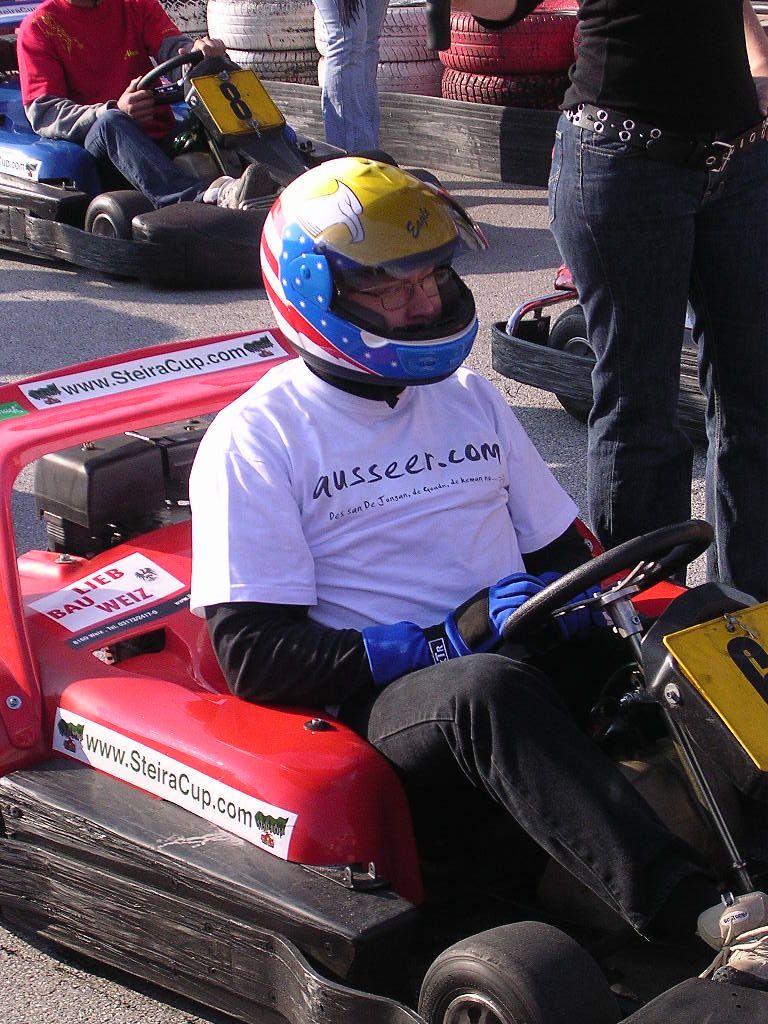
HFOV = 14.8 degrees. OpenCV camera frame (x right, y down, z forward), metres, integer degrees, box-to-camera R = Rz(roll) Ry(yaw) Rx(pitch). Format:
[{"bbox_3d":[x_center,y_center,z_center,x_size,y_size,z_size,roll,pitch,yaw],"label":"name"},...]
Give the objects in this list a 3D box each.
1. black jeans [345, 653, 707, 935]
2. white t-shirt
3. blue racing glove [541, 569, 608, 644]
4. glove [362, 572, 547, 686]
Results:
[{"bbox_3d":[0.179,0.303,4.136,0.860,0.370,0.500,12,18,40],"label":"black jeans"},{"bbox_3d":[-0.010,0.005,4.262,0.340,0.440,0.550,12,18,40],"label":"white t-shirt"},{"bbox_3d":[0.281,0.142,4.168,0.110,0.115,0.220,-1,23,-4],"label":"blue racing glove"},{"bbox_3d":[0.102,0.160,4.019,0.230,0.115,0.110,-15,14,2],"label":"glove"}]

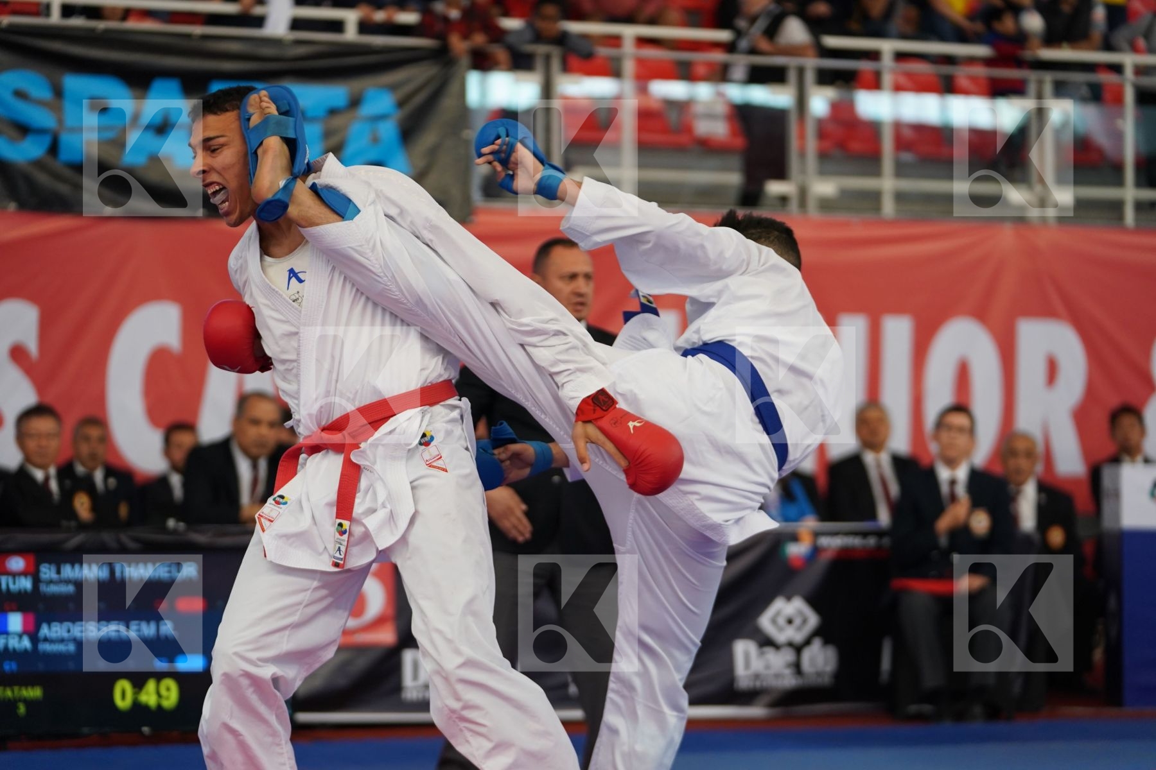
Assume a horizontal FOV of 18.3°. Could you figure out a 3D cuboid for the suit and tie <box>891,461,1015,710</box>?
[{"bbox_3d":[1.544,0.825,14.800,0.510,1.000,0.680,0,-2,2],"label":"suit and tie"}]

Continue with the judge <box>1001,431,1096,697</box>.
[{"bbox_3d":[1.972,0.779,15.500,0.520,1.200,0.780,-1,-2,13],"label":"judge"}]

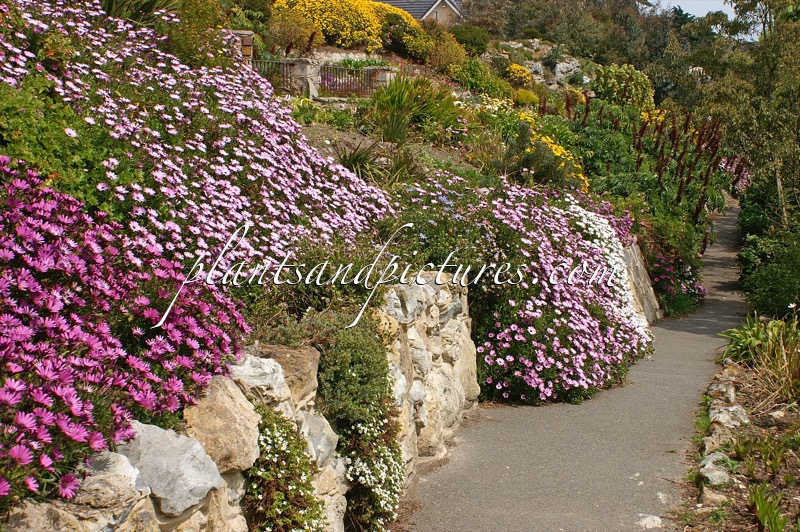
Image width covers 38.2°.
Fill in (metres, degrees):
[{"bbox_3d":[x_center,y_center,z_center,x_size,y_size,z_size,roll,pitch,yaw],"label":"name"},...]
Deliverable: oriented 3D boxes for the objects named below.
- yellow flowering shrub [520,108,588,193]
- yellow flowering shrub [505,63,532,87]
[{"bbox_3d":[1.600,-1.180,11.900,0.720,0.800,0.750,0,3,0],"label":"yellow flowering shrub"},{"bbox_3d":[2.110,-3.370,20.500,0.500,0.440,0.480,0,3,0],"label":"yellow flowering shrub"}]

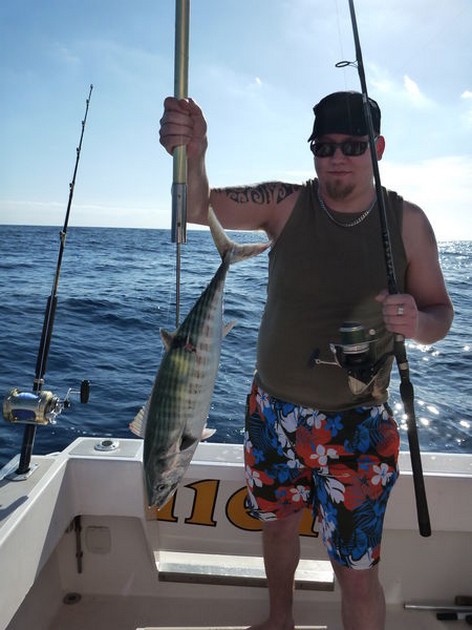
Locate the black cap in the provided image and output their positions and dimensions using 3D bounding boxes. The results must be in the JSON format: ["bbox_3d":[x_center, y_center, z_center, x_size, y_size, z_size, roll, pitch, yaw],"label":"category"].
[{"bbox_3d":[0.297,-0.534,1.381,0.178,0.140,0.255,1,9,-3],"label":"black cap"}]

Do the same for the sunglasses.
[{"bbox_3d":[0.286,-0.435,1.343,0.148,0.050,0.140,5,17,20],"label":"sunglasses"}]

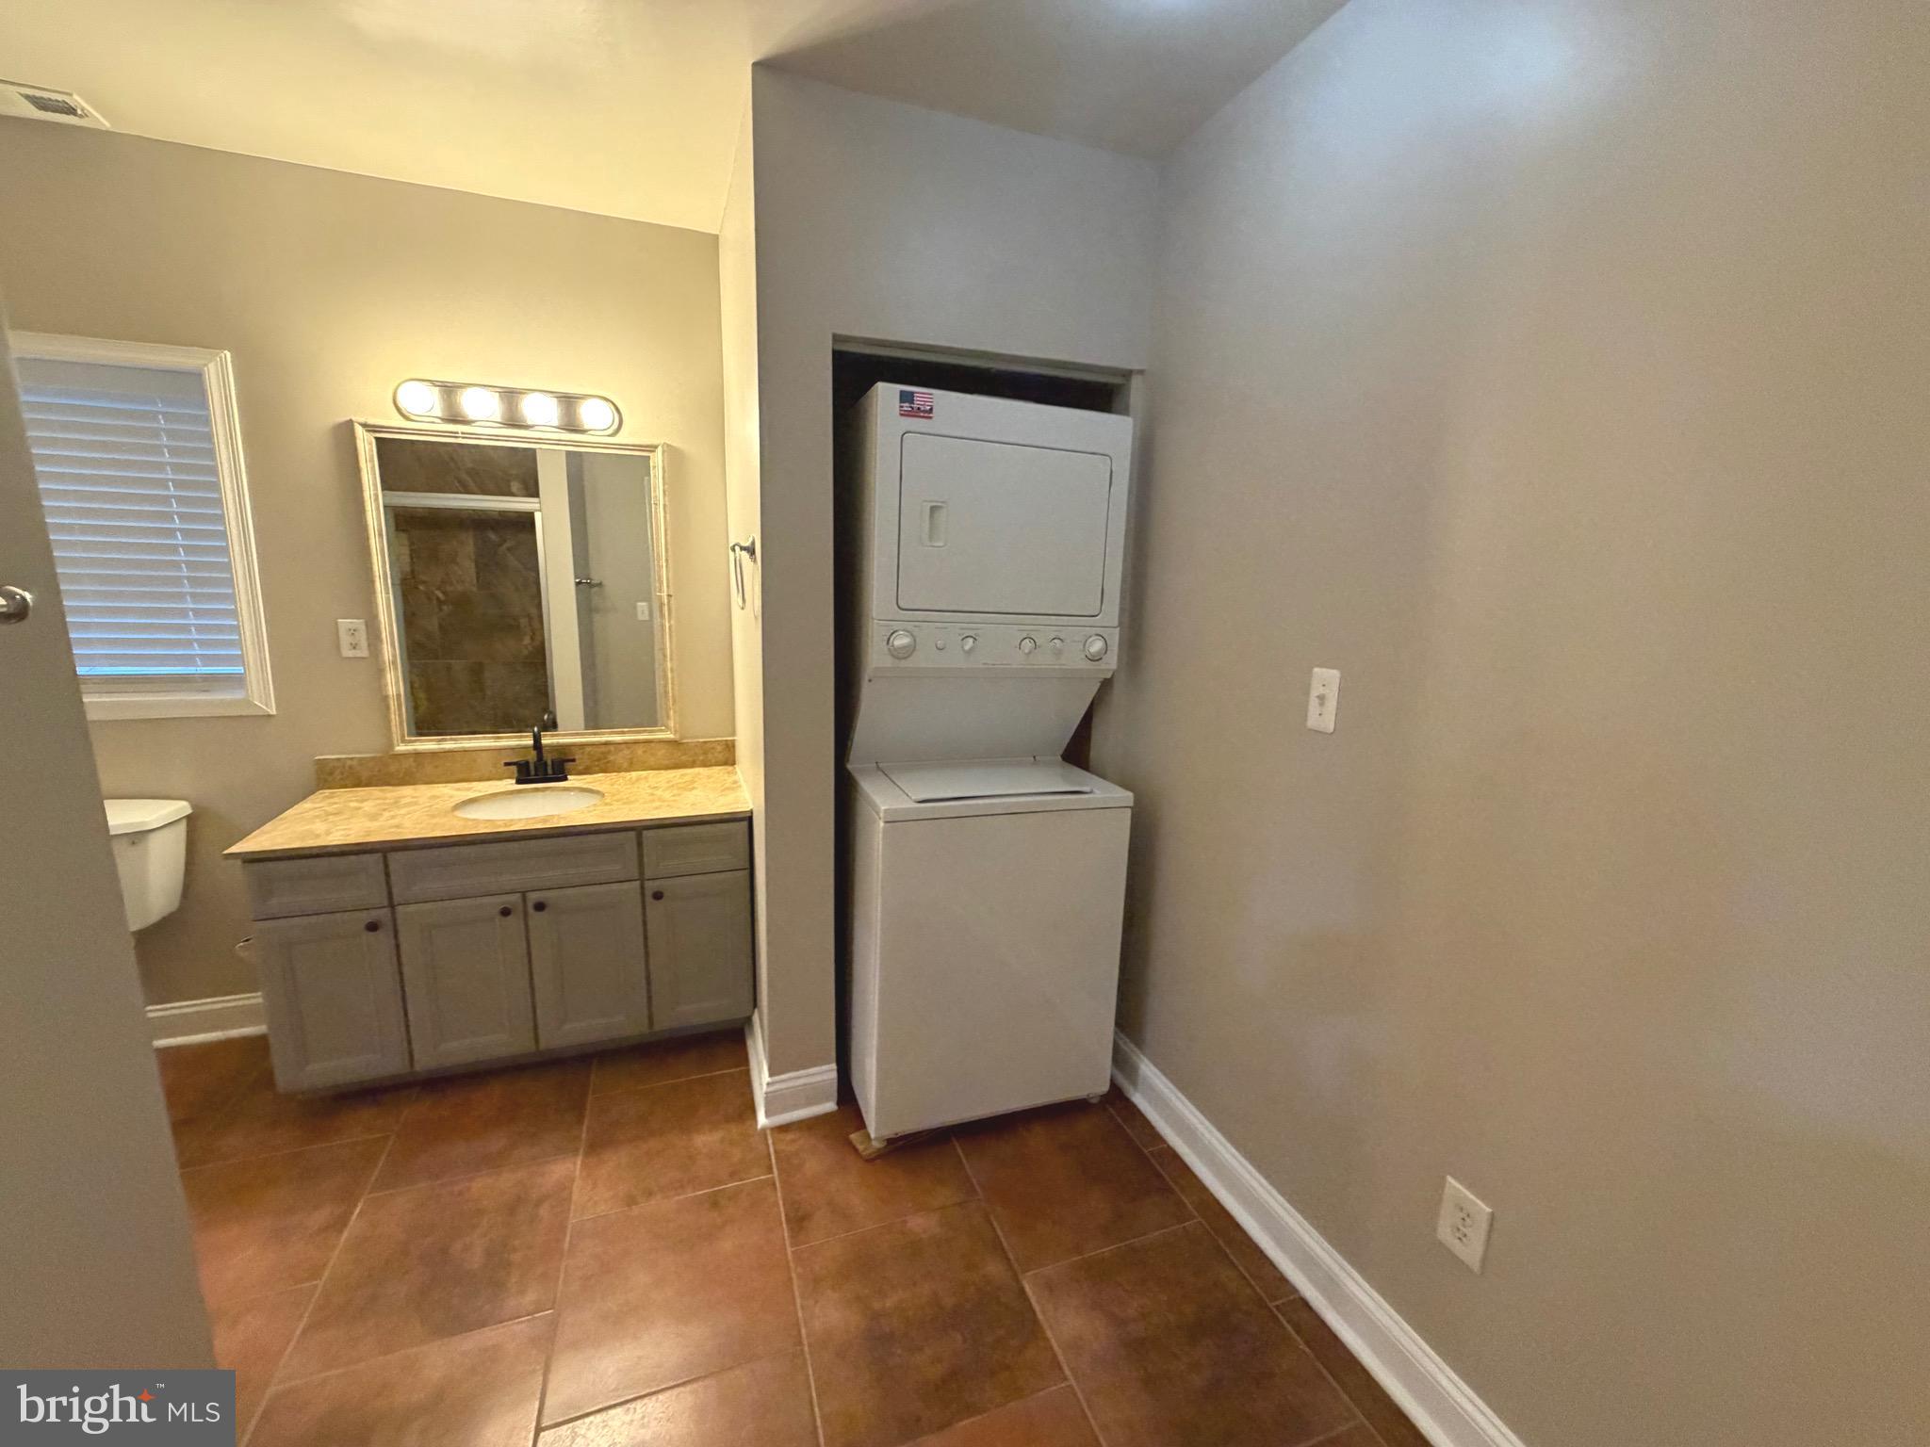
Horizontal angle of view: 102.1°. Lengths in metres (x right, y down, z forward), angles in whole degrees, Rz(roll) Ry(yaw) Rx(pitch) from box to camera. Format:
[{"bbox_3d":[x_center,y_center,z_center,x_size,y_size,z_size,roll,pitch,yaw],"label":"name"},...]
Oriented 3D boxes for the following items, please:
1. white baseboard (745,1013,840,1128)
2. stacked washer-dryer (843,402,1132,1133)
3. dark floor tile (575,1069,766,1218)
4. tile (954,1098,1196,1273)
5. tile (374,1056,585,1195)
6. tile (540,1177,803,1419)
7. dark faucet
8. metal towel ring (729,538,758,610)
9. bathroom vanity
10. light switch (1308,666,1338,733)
[{"bbox_3d":[-0.525,0.959,2.314,0.216,0.141,0.478,-2,12,-20],"label":"white baseboard"},{"bbox_3d":[0.007,0.094,2.303,0.686,1.894,0.740,-2,12,-20],"label":"stacked washer-dryer"},{"bbox_3d":[-0.755,1.084,2.052,0.457,0.010,0.457,-2,12,-20],"label":"dark floor tile"},{"bbox_3d":[0.258,1.131,1.950,0.458,0.012,0.454,-2,12,-20],"label":"tile"},{"bbox_3d":[-1.260,1.059,2.103,0.457,0.010,0.457,-2,12,-20],"label":"tile"},{"bbox_3d":[-0.598,1.168,1.632,0.454,0.012,0.456,-2,12,-20],"label":"tile"},{"bbox_3d":[-1.335,0.099,2.445,0.205,0.190,0.130,-2,12,-20],"label":"dark faucet"},{"bbox_3d":[-0.550,-0.373,1.936,0.062,0.184,0.155,-2,12,-20],"label":"metal towel ring"},{"bbox_3d":[-1.295,0.595,2.386,1.213,0.748,0.553,-2,12,-20],"label":"bathroom vanity"},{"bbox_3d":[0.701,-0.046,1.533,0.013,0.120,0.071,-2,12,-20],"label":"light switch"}]

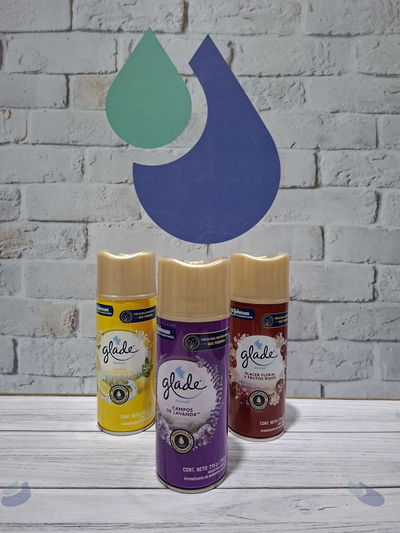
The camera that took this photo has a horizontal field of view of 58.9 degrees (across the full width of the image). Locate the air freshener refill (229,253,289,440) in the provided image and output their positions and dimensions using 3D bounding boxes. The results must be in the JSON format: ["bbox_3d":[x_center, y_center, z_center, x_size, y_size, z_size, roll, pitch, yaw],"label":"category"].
[{"bbox_3d":[0.059,0.076,0.359,0.059,0.179,0.059,2,6,10],"label":"air freshener refill"}]

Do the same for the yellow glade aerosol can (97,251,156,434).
[{"bbox_3d":[-0.075,0.073,0.366,0.059,0.179,0.059,1,6,0],"label":"yellow glade aerosol can"}]

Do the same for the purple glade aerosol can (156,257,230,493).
[{"bbox_3d":[-0.005,0.082,0.290,0.059,0.179,0.059,1,6,0],"label":"purple glade aerosol can"}]

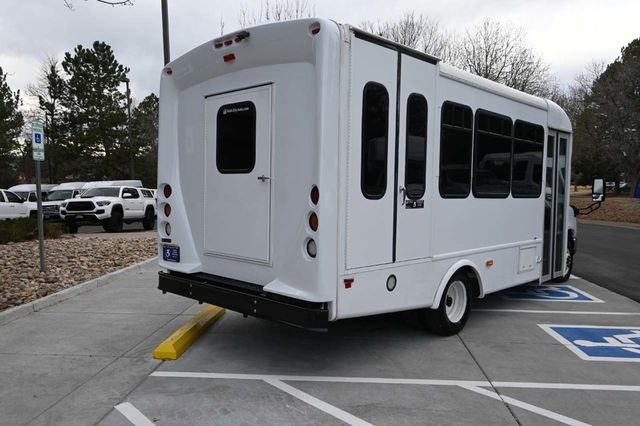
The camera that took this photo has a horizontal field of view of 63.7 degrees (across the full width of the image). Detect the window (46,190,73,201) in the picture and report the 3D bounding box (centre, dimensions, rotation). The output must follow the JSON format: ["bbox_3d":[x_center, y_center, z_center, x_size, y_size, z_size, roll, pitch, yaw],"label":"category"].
[{"bbox_3d":[-14.700,-0.990,29.200,1.550,0.620,0.400,1,3,1],"label":"window"}]

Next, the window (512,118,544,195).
[{"bbox_3d":[2.587,-0.647,6.406,0.060,0.920,0.940,4,4,43],"label":"window"}]

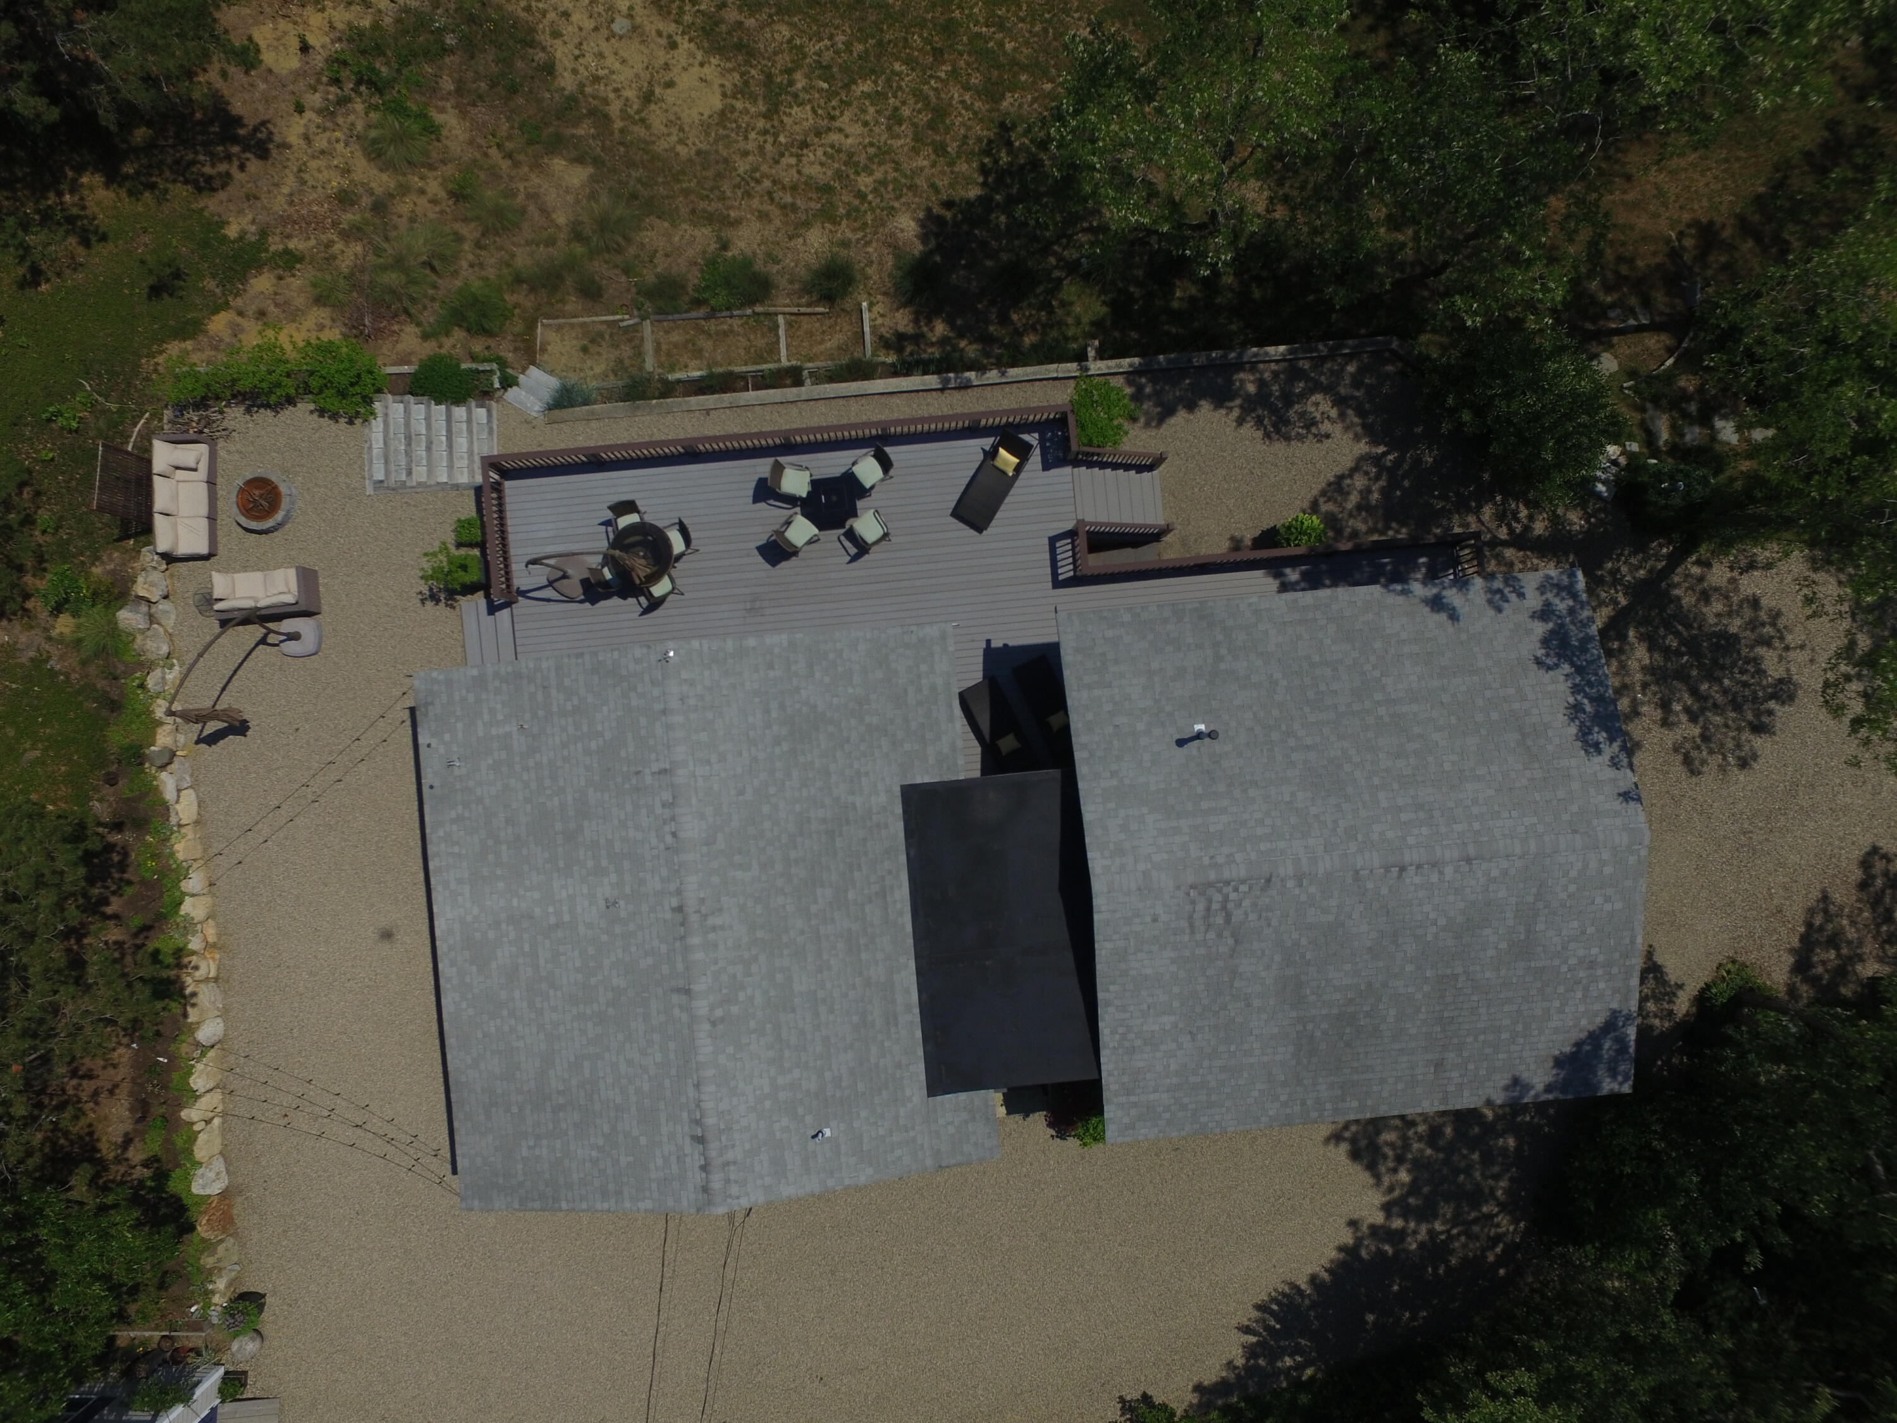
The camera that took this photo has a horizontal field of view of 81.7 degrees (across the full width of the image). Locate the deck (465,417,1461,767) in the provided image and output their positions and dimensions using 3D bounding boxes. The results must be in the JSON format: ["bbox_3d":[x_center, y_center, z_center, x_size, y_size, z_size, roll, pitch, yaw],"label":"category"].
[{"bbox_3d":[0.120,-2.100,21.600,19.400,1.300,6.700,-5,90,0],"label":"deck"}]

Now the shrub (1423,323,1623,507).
[{"bbox_3d":[11.018,-5.680,21.000,3.600,2.800,3.400,0,90,0],"label":"shrub"}]

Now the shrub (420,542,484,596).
[{"bbox_3d":[-9.495,-2.721,20.960,1.150,1.100,1.040,0,89,-1],"label":"shrub"}]

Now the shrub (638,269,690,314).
[{"bbox_3d":[-5.460,-8.069,21.085,1.020,0.650,0.860,0,89,-1],"label":"shrub"}]

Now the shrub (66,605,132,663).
[{"bbox_3d":[-15.862,-1.453,20.471,1.100,0.750,1.050,0,89,-1],"label":"shrub"}]

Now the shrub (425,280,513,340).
[{"bbox_3d":[-9.362,-7.842,21.400,1.600,0.800,1.100,0,90,0],"label":"shrub"}]

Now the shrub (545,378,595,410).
[{"bbox_3d":[-7.461,-6.249,21.594,0.980,0.500,0.600,0,89,-1],"label":"shrub"}]

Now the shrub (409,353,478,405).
[{"bbox_3d":[-10.006,-6.602,21.700,1.300,0.950,1.000,0,90,0],"label":"shrub"}]

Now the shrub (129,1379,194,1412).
[{"bbox_3d":[-15.366,13.355,21.400,1.250,0.750,0.700,0,90,0],"label":"shrub"}]

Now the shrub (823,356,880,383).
[{"bbox_3d":[-1.949,-6.857,22.000,1.100,0.500,0.550,0,90,0],"label":"shrub"}]

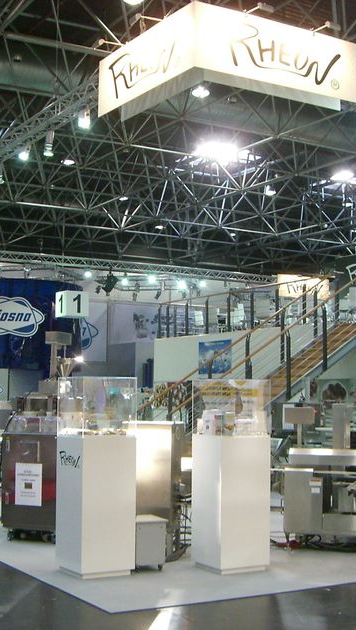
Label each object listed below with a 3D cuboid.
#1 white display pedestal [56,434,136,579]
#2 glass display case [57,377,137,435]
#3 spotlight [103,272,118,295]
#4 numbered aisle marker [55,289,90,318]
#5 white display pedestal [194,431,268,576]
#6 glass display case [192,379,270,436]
[{"bbox_3d":[-0.714,1.642,8.055,0.500,1.170,0.500,3,-6,-30],"label":"white display pedestal"},{"bbox_3d":[-0.697,0.798,7.982,0.498,0.496,0.498,4,-6,-32],"label":"glass display case"},{"bbox_3d":[-1.779,-0.857,24.300,0.400,0.540,0.400,1,-5,-4],"label":"spotlight"},{"bbox_3d":[-3.170,-0.305,27.433,0.750,0.750,0.750,3,-6,-30],"label":"numbered aisle marker"},{"bbox_3d":[0.468,1.649,8.167,0.498,1.150,0.498,3,-6,-29],"label":"white display pedestal"},{"bbox_3d":[0.474,0.829,8.238,0.498,0.496,0.498,3,-6,-29],"label":"glass display case"}]

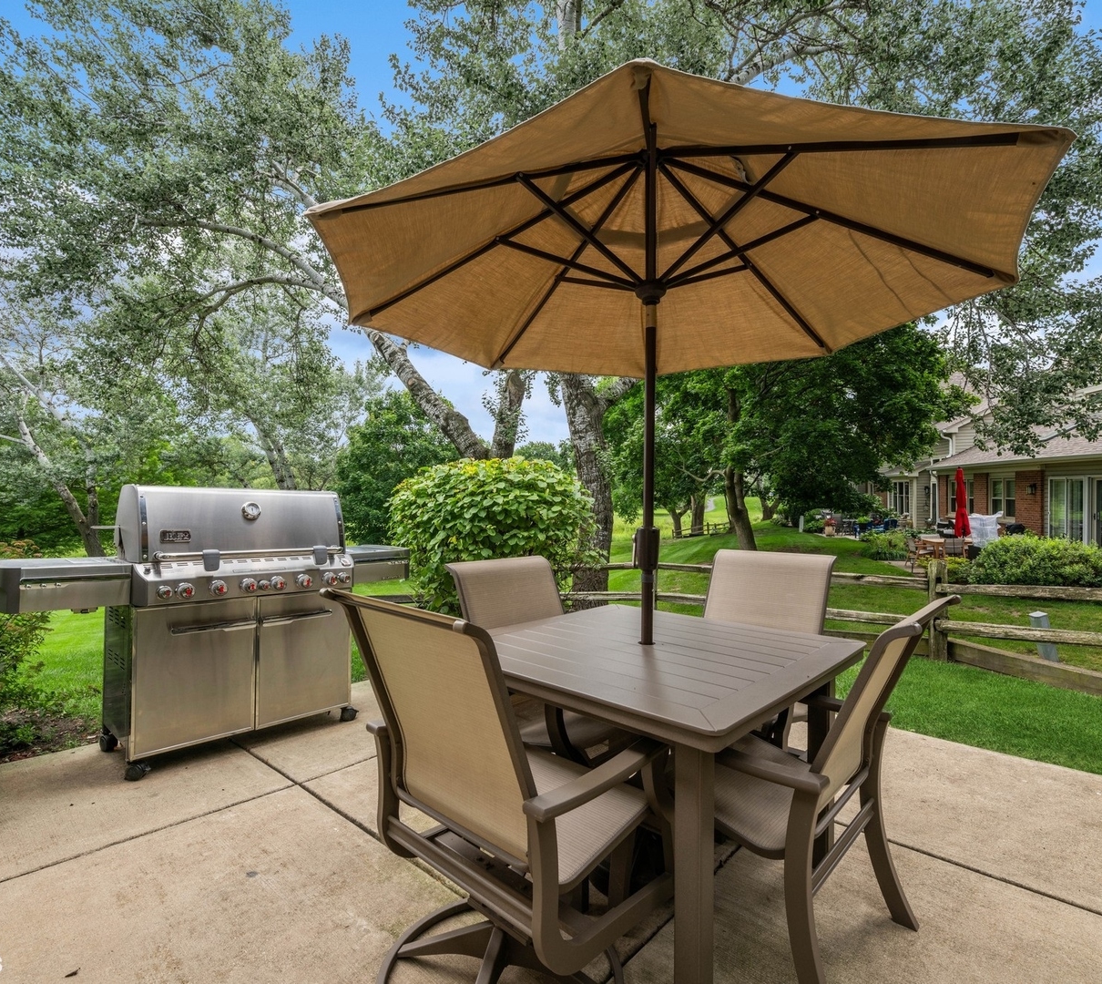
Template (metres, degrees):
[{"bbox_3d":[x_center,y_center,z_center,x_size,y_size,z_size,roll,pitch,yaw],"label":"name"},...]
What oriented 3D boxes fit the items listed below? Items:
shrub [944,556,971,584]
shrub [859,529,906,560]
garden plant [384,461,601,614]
[{"bbox_3d":[7.959,1.517,11.364,0.700,0.468,0.600,0,-1,0],"label":"shrub"},{"bbox_3d":[9.420,1.509,16.264,1.200,0.857,1.100,0,-1,0],"label":"shrub"},{"bbox_3d":[-0.601,0.558,5.987,2.100,1.816,1.800,0,-1,0],"label":"garden plant"}]

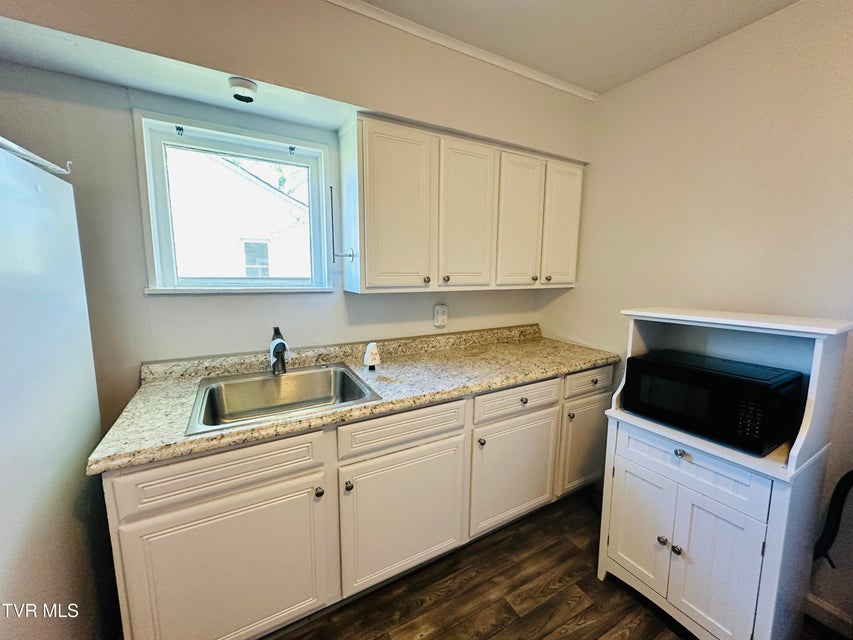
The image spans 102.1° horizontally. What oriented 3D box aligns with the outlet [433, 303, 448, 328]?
[{"bbox_3d":[0.096,-0.022,2.186,0.095,0.130,0.027,-4,10,-29],"label":"outlet"}]

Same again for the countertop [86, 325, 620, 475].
[{"bbox_3d":[-0.037,0.221,1.778,2.368,0.140,0.670,-4,10,-29],"label":"countertop"}]

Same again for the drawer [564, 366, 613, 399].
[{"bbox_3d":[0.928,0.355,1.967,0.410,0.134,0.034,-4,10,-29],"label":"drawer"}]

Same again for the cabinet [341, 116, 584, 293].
[{"bbox_3d":[0.292,-0.582,2.051,1.519,0.794,0.296,-4,10,-29],"label":"cabinet"}]

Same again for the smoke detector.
[{"bbox_3d":[-0.689,-0.868,1.302,0.097,0.042,0.097,-4,10,-29],"label":"smoke detector"}]

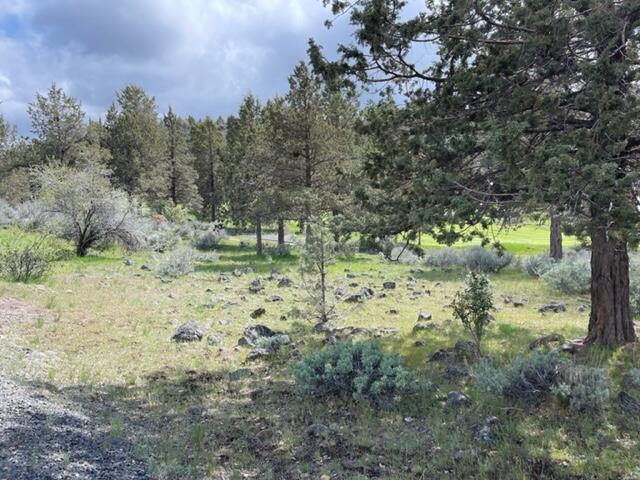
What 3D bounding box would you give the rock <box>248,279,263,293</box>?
[{"bbox_3d":[-1.355,0.956,10.100,0.290,0.270,0.270,0,3,0],"label":"rock"}]

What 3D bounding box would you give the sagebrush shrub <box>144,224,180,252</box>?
[{"bbox_3d":[-6.758,-0.066,20.391,1.450,1.183,1.305,-1,3,-18],"label":"sagebrush shrub"}]

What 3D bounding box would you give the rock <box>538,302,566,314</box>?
[{"bbox_3d":[3.975,1.170,8.224,0.431,0.177,0.345,1,3,26],"label":"rock"}]

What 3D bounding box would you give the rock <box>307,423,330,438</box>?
[{"bbox_3d":[-0.011,1.363,3.441,0.172,0.085,0.137,0,3,0],"label":"rock"}]

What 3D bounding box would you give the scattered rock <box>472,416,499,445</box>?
[{"bbox_3d":[1.163,1.329,3.358,0.196,0.162,0.166,0,3,0],"label":"scattered rock"}]

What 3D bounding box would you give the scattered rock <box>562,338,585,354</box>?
[{"bbox_3d":[3.020,1.274,5.750,0.280,0.170,0.240,0,3,0],"label":"scattered rock"}]

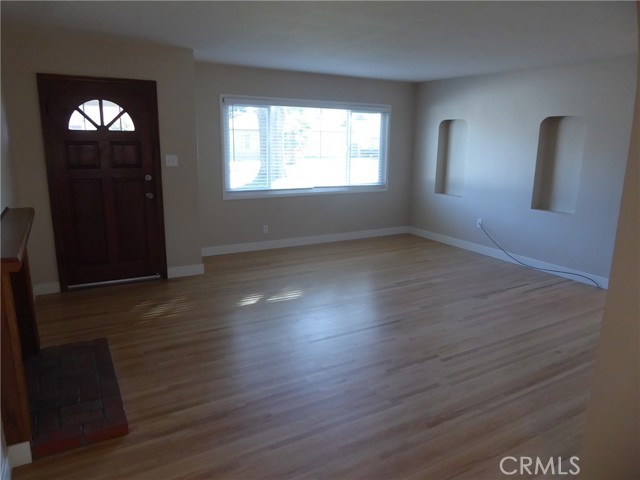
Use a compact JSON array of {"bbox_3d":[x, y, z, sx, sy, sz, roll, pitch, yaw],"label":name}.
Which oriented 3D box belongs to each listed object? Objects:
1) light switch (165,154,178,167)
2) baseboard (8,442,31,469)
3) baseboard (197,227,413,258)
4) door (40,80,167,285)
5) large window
[{"bbox_3d":[-1.594,-0.852,4.976,0.119,0.122,0.015,-6,15,-30],"label":"light switch"},{"bbox_3d":[-1.458,1.043,2.254,0.085,0.119,0.020,-6,15,-30],"label":"baseboard"},{"bbox_3d":[-0.090,0.006,6.987,3.683,0.117,0.020,-6,15,-30],"label":"baseboard"},{"bbox_3d":[-2.168,-0.550,4.745,1.050,2.111,0.090,-6,15,-30],"label":"door"},{"bbox_3d":[-0.105,-1.325,6.712,2.751,1.333,0.100,-6,15,-30],"label":"large window"}]

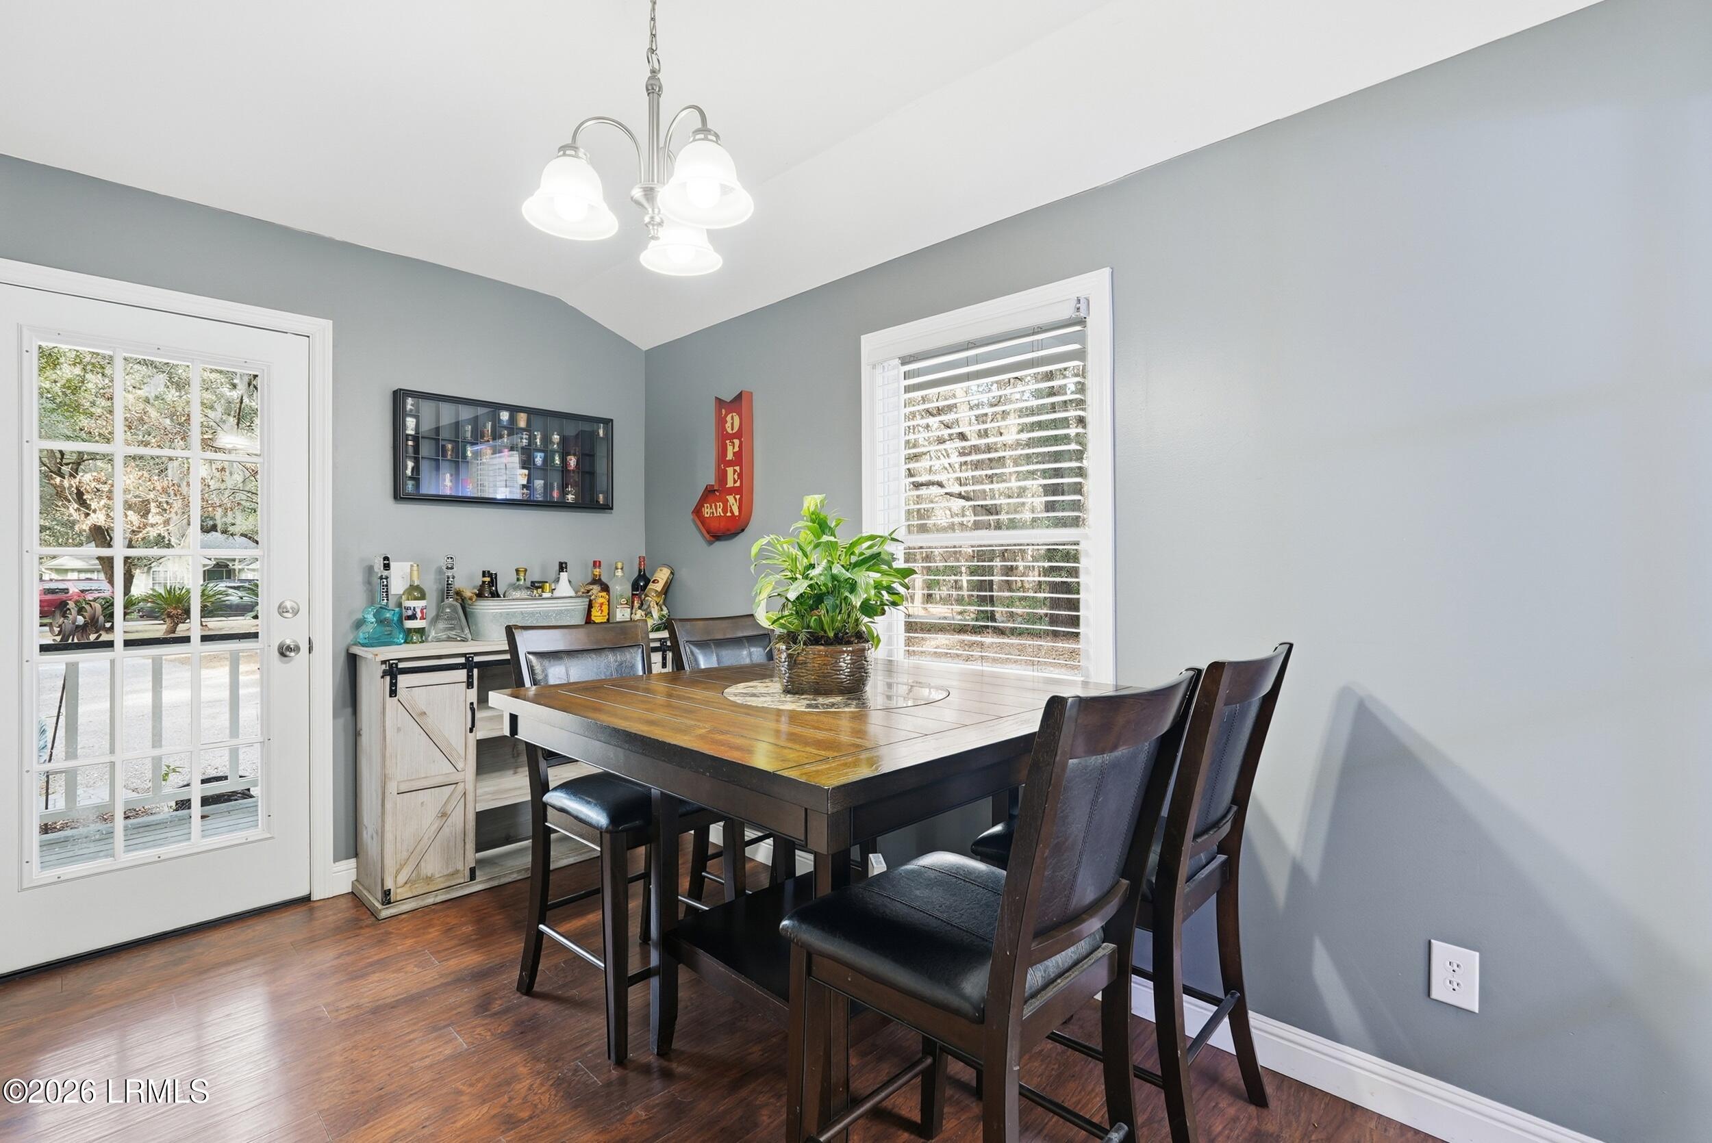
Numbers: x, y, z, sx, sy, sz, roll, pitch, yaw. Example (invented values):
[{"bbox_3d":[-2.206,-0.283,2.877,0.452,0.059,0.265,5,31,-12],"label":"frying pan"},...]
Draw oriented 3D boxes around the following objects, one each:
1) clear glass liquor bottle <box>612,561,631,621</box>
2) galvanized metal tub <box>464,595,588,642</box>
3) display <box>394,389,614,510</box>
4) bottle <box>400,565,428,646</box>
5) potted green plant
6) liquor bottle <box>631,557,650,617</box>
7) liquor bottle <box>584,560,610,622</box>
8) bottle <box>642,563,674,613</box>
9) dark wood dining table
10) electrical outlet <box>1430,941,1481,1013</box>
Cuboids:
[{"bbox_3d":[-1.097,0.117,3.540,0.088,0.320,0.088,0,0,-35],"label":"clear glass liquor bottle"},{"bbox_3d":[-1.385,0.199,3.240,0.245,0.158,0.530,0,0,43],"label":"galvanized metal tub"},{"bbox_3d":[-1.473,-0.495,3.273,0.075,0.424,0.894,0,0,43],"label":"display"},{"bbox_3d":[-1.716,0.125,2.965,0.080,0.308,0.080,0,0,-38],"label":"bottle"},{"bbox_3d":[-0.058,0.054,1.900,0.410,0.485,0.390,0,0,0],"label":"potted green plant"},{"bbox_3d":[-1.030,0.104,3.670,0.096,0.345,0.096,0,0,-32],"label":"liquor bottle"},{"bbox_3d":[-1.168,0.117,3.440,0.108,0.322,0.108,0,0,-32],"label":"liquor bottle"},{"bbox_3d":[-0.929,0.082,3.580,0.075,0.252,0.075,27,0,-13],"label":"bottle"},{"bbox_3d":[-0.057,0.748,1.883,1.200,0.905,1.180,0,0,44],"label":"dark wood dining table"},{"bbox_3d":[1.260,0.851,1.603,0.080,0.124,0.008,0,0,43],"label":"electrical outlet"}]

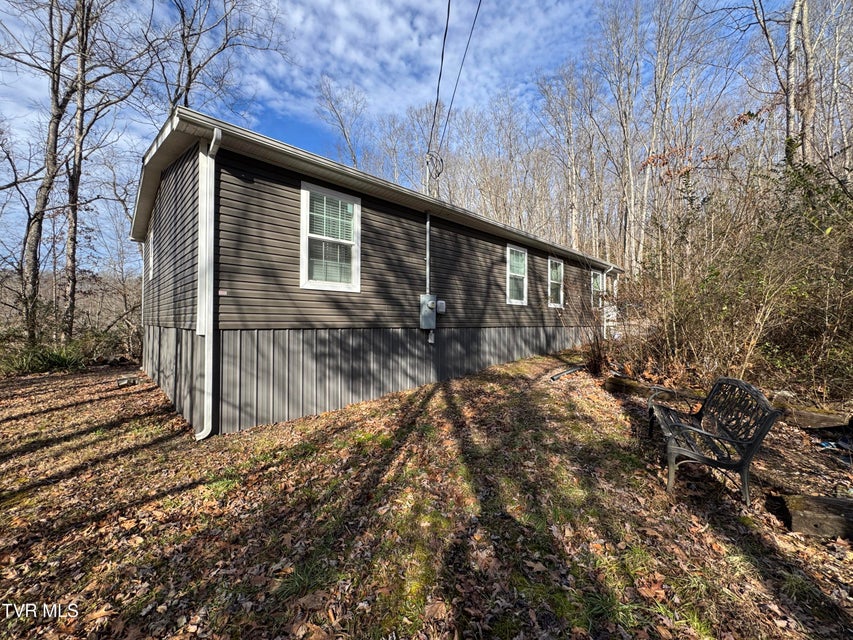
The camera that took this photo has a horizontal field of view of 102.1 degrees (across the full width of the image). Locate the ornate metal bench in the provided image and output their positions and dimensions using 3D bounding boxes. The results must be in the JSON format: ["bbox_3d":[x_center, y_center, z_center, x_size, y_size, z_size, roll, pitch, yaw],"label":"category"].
[{"bbox_3d":[2.690,1.035,3.420,0.670,0.870,1.310,2,3,27],"label":"ornate metal bench"}]

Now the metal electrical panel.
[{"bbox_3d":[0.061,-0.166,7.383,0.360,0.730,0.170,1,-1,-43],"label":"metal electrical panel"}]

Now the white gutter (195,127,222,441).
[{"bbox_3d":[-2.864,-0.444,4.518,0.190,4.050,0.330,1,-1,-43],"label":"white gutter"}]

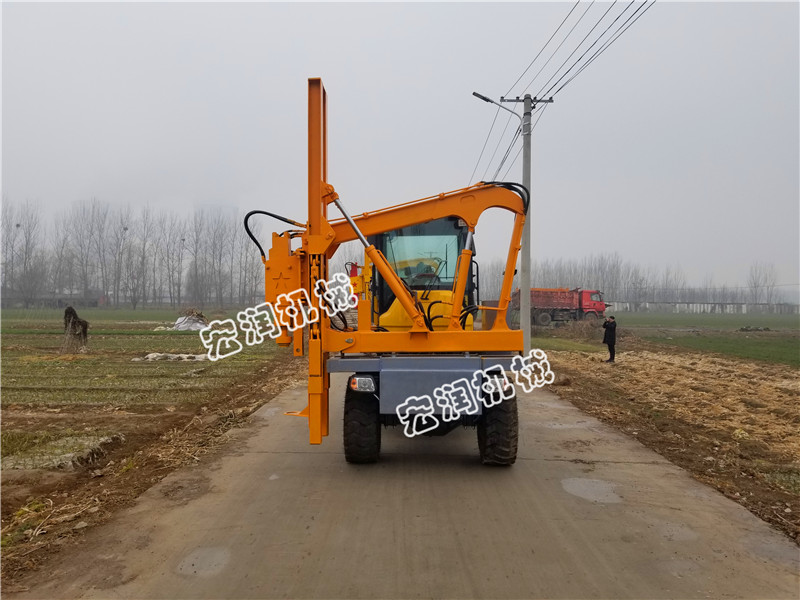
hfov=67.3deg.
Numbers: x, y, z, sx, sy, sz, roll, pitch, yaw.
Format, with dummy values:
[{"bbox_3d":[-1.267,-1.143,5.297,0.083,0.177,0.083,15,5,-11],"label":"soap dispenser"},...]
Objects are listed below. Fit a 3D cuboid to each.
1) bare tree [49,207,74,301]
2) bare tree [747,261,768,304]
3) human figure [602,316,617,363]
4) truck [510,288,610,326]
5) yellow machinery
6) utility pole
[{"bbox_3d":[-67.600,-8.300,120.000,5.200,19.600,5.200,0,0,0],"label":"bare tree"},{"bbox_3d":[83.300,-3.000,140.000,5.100,12.300,5.100,0,0,0],"label":"bare tree"},{"bbox_3d":[7.750,1.470,22.200,0.500,1.720,0.500,0,0,0],"label":"human figure"},{"bbox_3d":[14.350,0.630,54.300,8.000,3.280,2.500,0,0,-8],"label":"truck"},{"bbox_3d":[-0.130,-0.200,9.000,3.250,4.500,4.900,0,0,1],"label":"yellow machinery"},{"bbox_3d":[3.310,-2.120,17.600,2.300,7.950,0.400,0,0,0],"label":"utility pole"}]

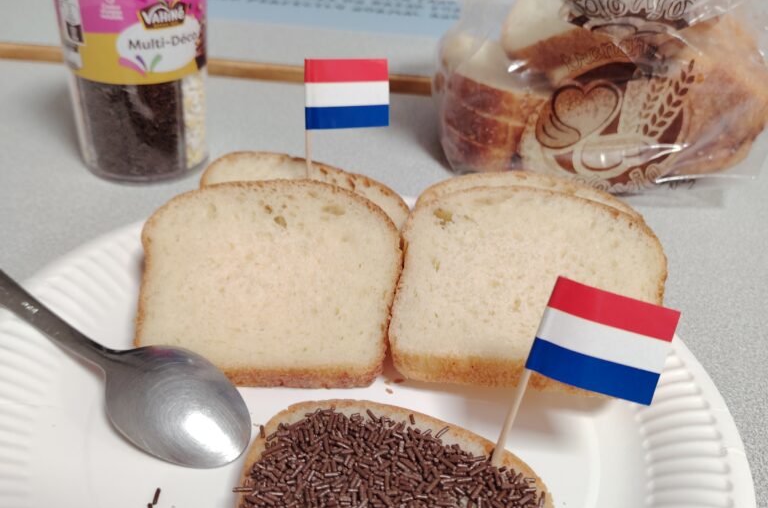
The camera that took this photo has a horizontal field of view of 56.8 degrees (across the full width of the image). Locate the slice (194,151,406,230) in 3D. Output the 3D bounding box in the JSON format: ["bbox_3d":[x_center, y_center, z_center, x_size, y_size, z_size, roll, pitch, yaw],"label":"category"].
[{"bbox_3d":[-0.035,-0.009,0.276,0.088,0.013,0.075,14,46,7],"label":"slice"}]

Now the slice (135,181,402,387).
[{"bbox_3d":[-0.038,0.008,0.242,0.088,0.013,0.075,4,57,-3],"label":"slice"}]

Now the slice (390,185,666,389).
[{"bbox_3d":[0.046,0.009,0.236,0.088,0.013,0.074,9,52,12],"label":"slice"}]

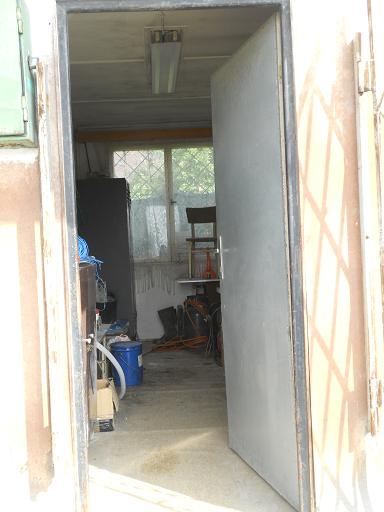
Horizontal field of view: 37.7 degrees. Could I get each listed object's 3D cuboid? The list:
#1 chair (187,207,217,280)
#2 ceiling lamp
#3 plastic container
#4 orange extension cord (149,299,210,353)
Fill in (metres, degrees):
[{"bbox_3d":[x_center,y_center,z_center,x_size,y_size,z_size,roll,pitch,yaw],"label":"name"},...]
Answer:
[{"bbox_3d":[0.129,-0.167,6.306,0.400,0.810,0.440,-3,0,2],"label":"chair"},{"bbox_3d":[-0.213,-1.511,4.481,0.215,0.090,1.220,-3,0,-4],"label":"ceiling lamp"},{"bbox_3d":[-0.539,0.892,4.635,0.258,0.325,0.258,-3,0,-4],"label":"plastic container"},{"bbox_3d":[-0.140,0.757,6.270,0.660,0.530,0.480,-3,0,-4],"label":"orange extension cord"}]

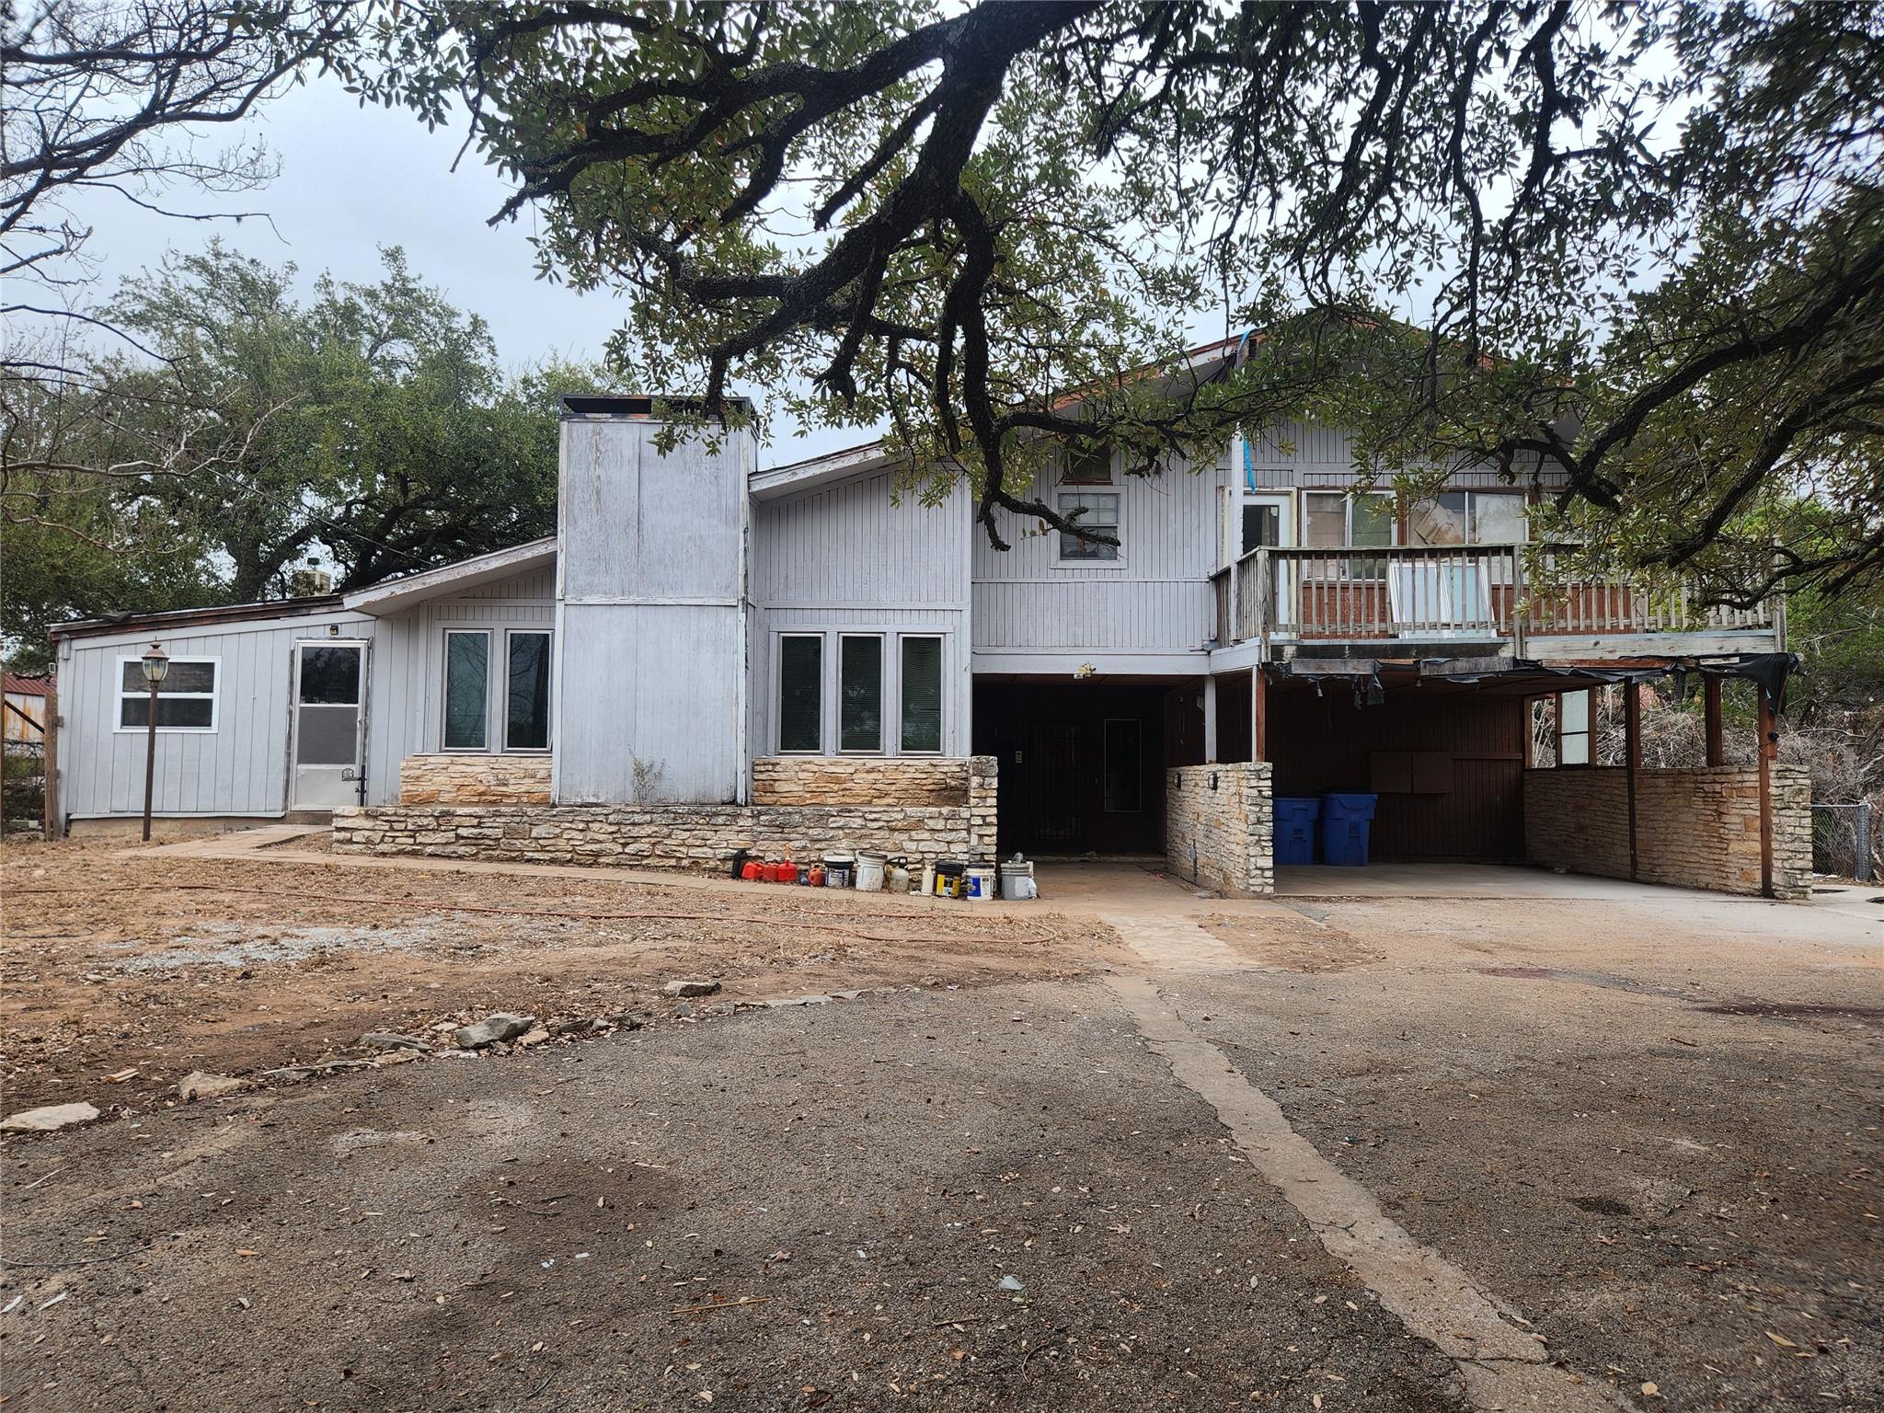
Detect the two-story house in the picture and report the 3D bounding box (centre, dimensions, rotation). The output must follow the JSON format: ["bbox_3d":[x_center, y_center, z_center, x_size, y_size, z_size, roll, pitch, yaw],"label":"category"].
[{"bbox_3d":[-0.770,-0.895,18.374,20.000,6.450,10.000,0,-3,0],"label":"two-story house"}]

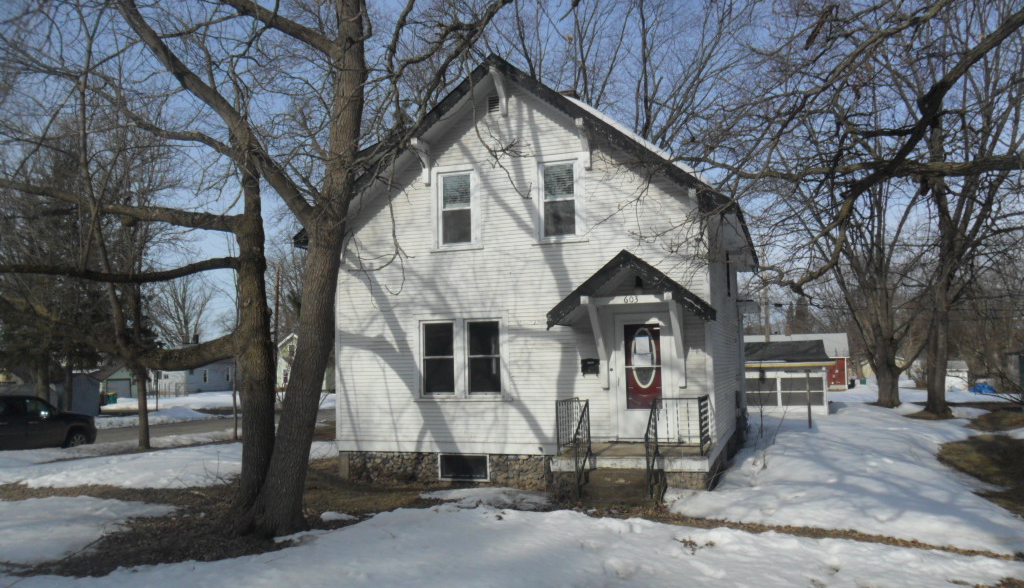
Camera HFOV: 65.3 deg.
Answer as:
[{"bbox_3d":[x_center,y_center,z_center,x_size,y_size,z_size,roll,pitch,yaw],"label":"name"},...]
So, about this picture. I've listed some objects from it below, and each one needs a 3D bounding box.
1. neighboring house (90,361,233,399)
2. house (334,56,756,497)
[{"bbox_3d":[-35.451,7.900,80.905,7.500,4.600,15.500,-3,-5,19],"label":"neighboring house"},{"bbox_3d":[1.183,-0.105,17.782,7.900,7.600,10.200,-3,-5,19],"label":"house"}]

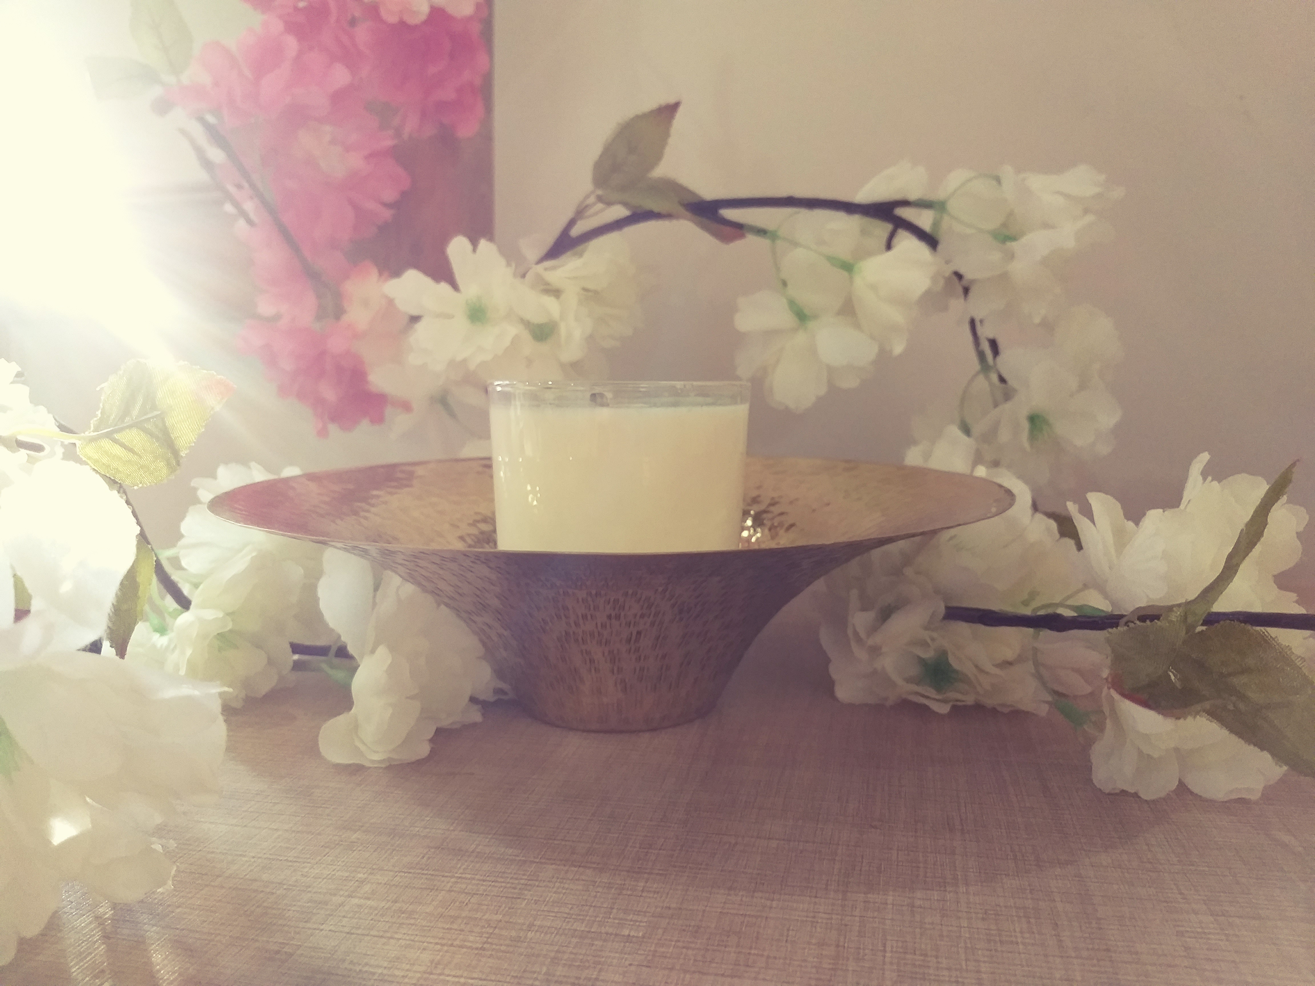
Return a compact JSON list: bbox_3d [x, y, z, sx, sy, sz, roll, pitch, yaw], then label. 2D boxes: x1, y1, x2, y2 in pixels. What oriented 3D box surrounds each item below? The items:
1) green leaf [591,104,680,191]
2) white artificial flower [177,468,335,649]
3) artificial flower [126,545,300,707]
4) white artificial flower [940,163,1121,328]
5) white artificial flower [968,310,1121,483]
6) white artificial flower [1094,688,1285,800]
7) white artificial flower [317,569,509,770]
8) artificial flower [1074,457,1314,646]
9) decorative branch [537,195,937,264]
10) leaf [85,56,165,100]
[{"bbox_3d":[-0.009,-0.135,0.385,0.029,0.046,0.012,37,0,0],"label":"green leaf"},{"bbox_3d":[-0.141,0.022,0.345,0.048,0.060,0.053,6,9,44],"label":"white artificial flower"},{"bbox_3d":[-0.146,0.044,0.325,0.054,0.049,0.045,1,7,6],"label":"artificial flower"},{"bbox_3d":[0.144,-0.097,0.385,0.064,0.060,0.055,-6,8,-40],"label":"white artificial flower"},{"bbox_3d":[0.158,-0.039,0.400,0.059,0.069,0.045,1,7,6],"label":"white artificial flower"},{"bbox_3d":[0.141,0.066,0.262,0.051,0.034,0.044,-2,7,-11],"label":"white artificial flower"},{"bbox_3d":[-0.070,0.049,0.282,0.052,0.057,0.052,3,7,26],"label":"white artificial flower"},{"bbox_3d":[0.159,0.018,0.295,0.066,0.053,0.052,1,7,6],"label":"artificial flower"},{"bbox_3d":[0.030,-0.100,0.375,0.150,0.024,0.030,0,7,0],"label":"decorative branch"},{"bbox_3d":[-0.249,-0.194,0.460,0.035,0.020,0.015,-1,7,-11],"label":"leaf"}]

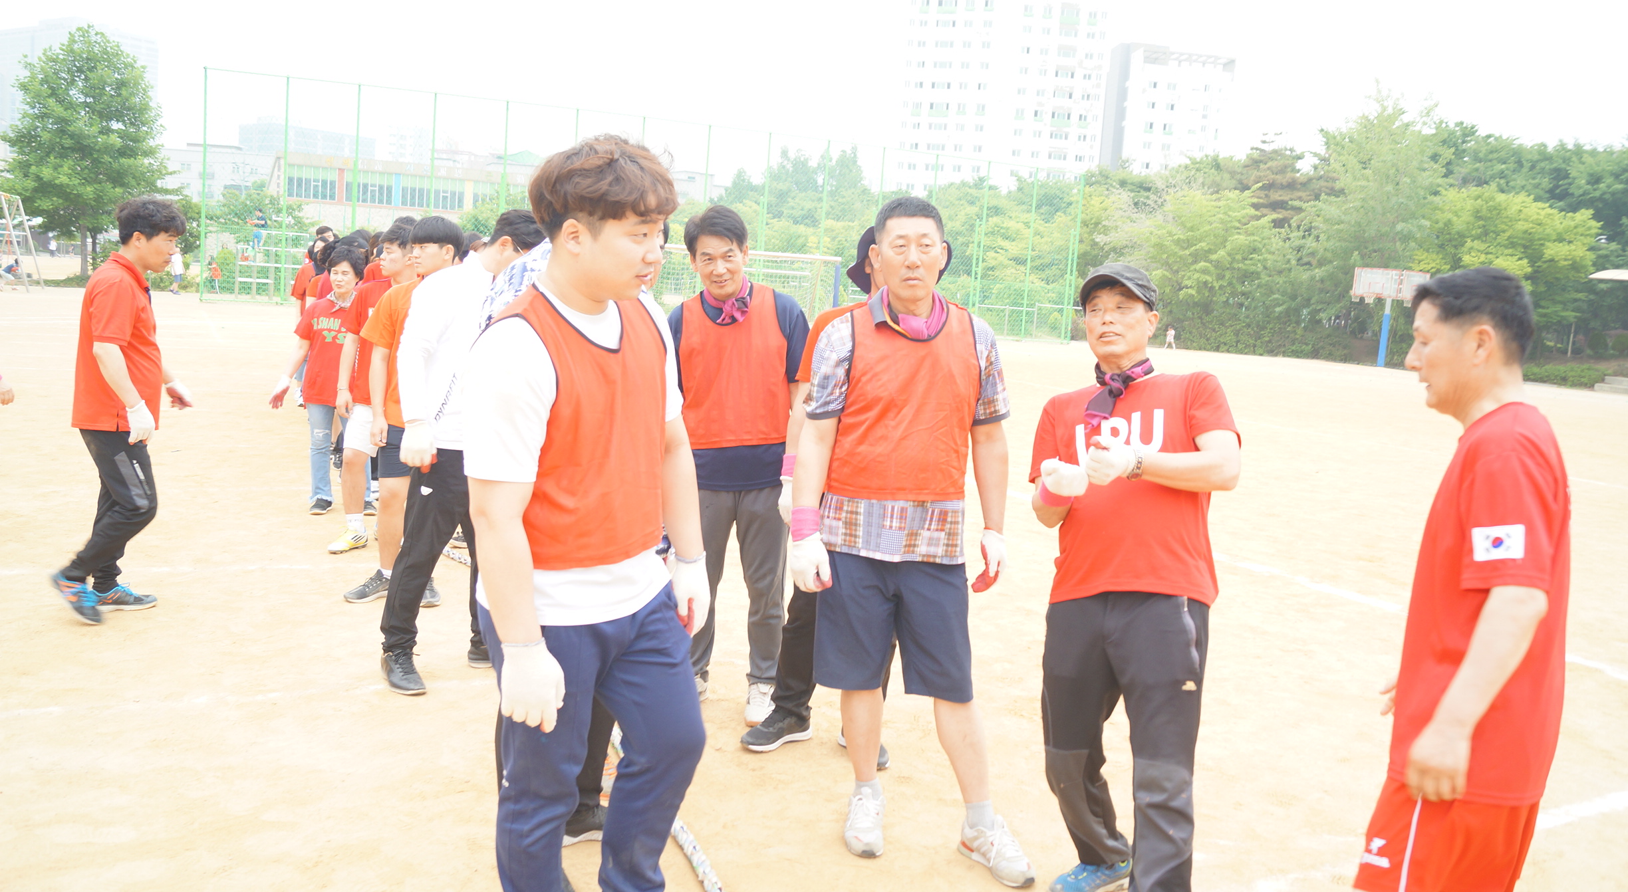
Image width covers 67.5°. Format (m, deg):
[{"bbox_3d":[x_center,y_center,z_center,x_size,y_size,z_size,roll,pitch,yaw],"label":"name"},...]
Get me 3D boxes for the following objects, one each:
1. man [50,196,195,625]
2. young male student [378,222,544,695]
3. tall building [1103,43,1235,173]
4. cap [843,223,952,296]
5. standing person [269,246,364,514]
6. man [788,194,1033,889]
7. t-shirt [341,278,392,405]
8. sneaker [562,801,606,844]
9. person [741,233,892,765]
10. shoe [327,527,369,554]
[{"bbox_3d":[-2.771,-0.152,4.866,0.520,1.680,0.500,1,8,-28],"label":"man"},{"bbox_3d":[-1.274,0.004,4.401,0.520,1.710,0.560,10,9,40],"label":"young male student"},{"bbox_3d":[48.200,-36.279,173.994,15.300,37.500,13.000,4,7,0],"label":"tall building"},{"bbox_3d":[0.272,-0.590,3.870,0.320,0.200,0.330,4,7,0],"label":"cap"},{"bbox_3d":[-2.884,-0.395,7.254,0.640,1.580,0.360,4,7,-7],"label":"standing person"},{"bbox_3d":[0.293,0.241,3.251,0.670,1.750,0.440,3,7,-14],"label":"man"},{"bbox_3d":[-2.160,-0.540,6.310,0.480,0.670,0.310,4,7,-5],"label":"t-shirt"},{"bbox_3d":[-0.567,0.997,3.281,0.290,0.115,0.105,3,7,-12],"label":"sneaker"},{"bbox_3d":[0.148,0.158,3.994,0.620,1.740,0.380,5,7,5],"label":"person"},{"bbox_3d":[-2.430,0.498,6.360,0.100,0.110,0.270,7,8,22],"label":"shoe"}]

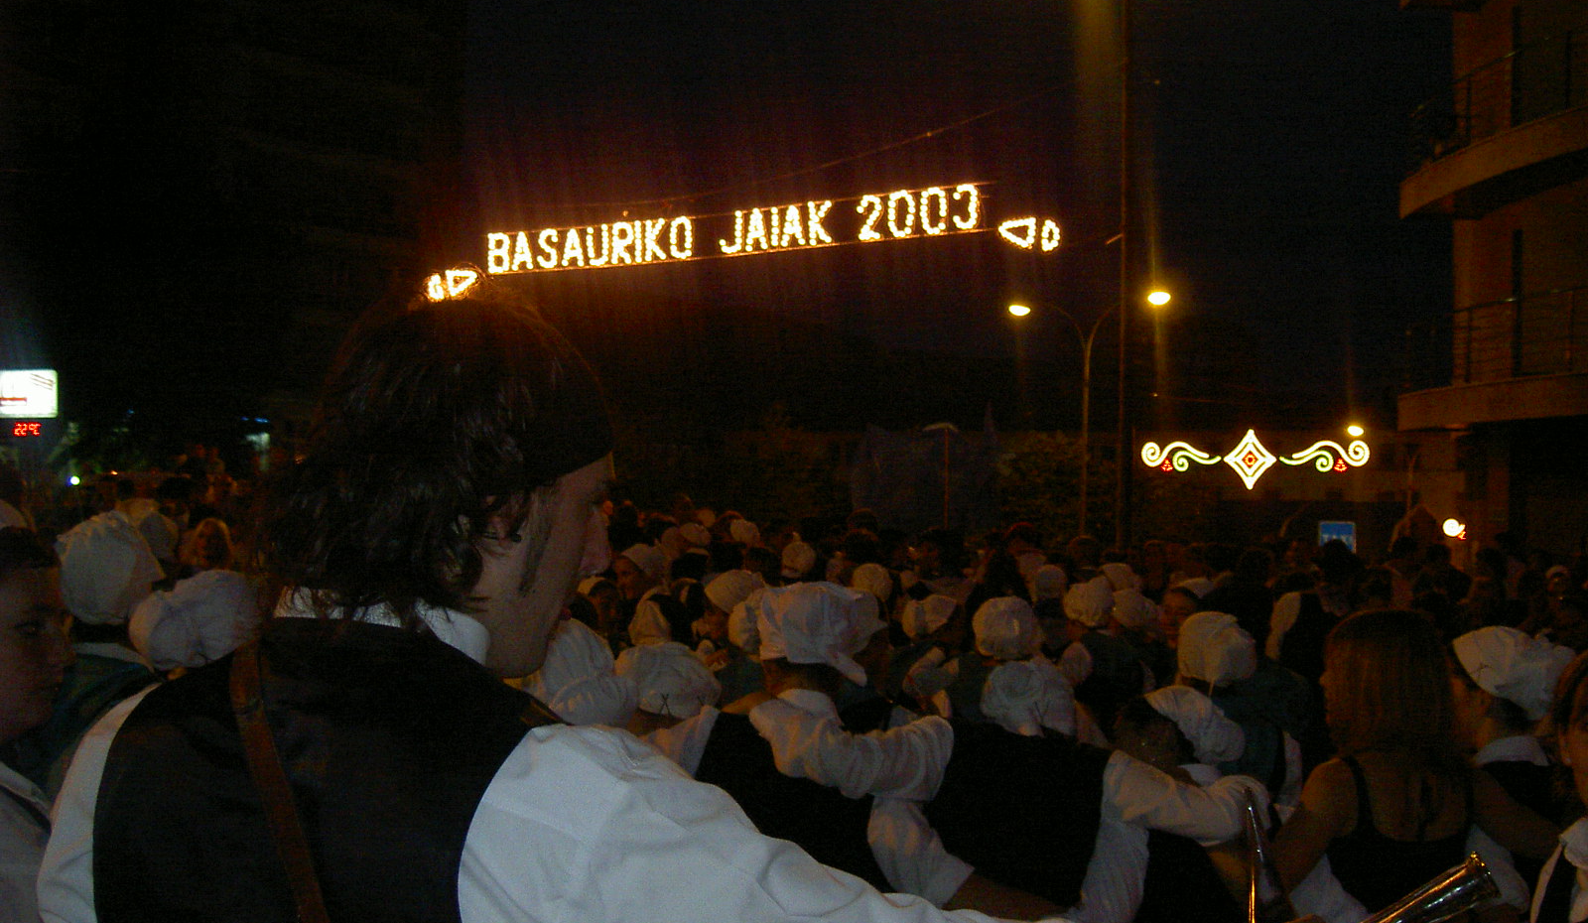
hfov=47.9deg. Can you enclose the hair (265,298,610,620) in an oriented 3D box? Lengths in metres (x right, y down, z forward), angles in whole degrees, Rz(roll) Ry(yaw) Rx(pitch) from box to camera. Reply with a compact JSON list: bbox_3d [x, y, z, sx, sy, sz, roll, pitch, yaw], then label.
[{"bbox_3d":[-0.240,0.000,1.200,0.235,0.225,0.200,2,-2,-30],"label":"hair"}]

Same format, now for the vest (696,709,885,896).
[{"bbox_3d":[-0.007,0.844,4.250,0.450,0.560,0.270,1,-2,3],"label":"vest"}]

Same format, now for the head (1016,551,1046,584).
[{"bbox_3d":[1.434,0.655,10.800,0.190,0.260,0.230,1,-2,0],"label":"head"}]

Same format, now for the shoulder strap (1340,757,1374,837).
[{"bbox_3d":[0.898,0.535,2.850,0.050,0.135,0.070,1,-2,6],"label":"shoulder strap"}]

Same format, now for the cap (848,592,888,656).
[{"bbox_3d":[0.173,0.501,5.500,0.240,0.200,0.200,1,-2,-5],"label":"cap"}]

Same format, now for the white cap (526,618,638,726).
[{"bbox_3d":[-0.494,0.494,4.200,0.260,0.240,0.270,2,-2,-19],"label":"white cap"}]

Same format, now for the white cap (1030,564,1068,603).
[{"bbox_3d":[1.454,0.693,10.200,0.205,0.210,0.225,1,-2,6],"label":"white cap"}]

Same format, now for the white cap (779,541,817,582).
[{"bbox_3d":[0.028,0.566,10.200,0.205,0.215,0.225,1,-2,0],"label":"white cap"}]

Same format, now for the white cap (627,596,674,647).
[{"bbox_3d":[-0.633,0.712,7.900,0.200,0.220,0.220,1,-2,-3],"label":"white cap"}]

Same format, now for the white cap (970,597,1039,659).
[{"bbox_3d":[0.707,0.560,6.000,0.215,0.210,0.230,1,-2,3],"label":"white cap"}]

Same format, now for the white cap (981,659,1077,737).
[{"bbox_3d":[0.591,0.594,4.500,0.250,0.200,0.260,1,-2,-6],"label":"white cap"}]

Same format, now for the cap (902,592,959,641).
[{"bbox_3d":[0.559,0.641,7.400,0.250,0.205,0.260,0,-2,37],"label":"cap"}]

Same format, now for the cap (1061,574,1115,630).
[{"bbox_3d":[1.219,0.582,7.400,0.210,0.210,0.225,1,-2,-6],"label":"cap"}]

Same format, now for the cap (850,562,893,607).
[{"bbox_3d":[0.437,0.683,10.000,0.240,0.220,0.260,1,-2,0],"label":"cap"}]

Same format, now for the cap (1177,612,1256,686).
[{"bbox_3d":[1.373,0.607,5.800,0.255,0.235,0.265,1,-2,-14],"label":"cap"}]

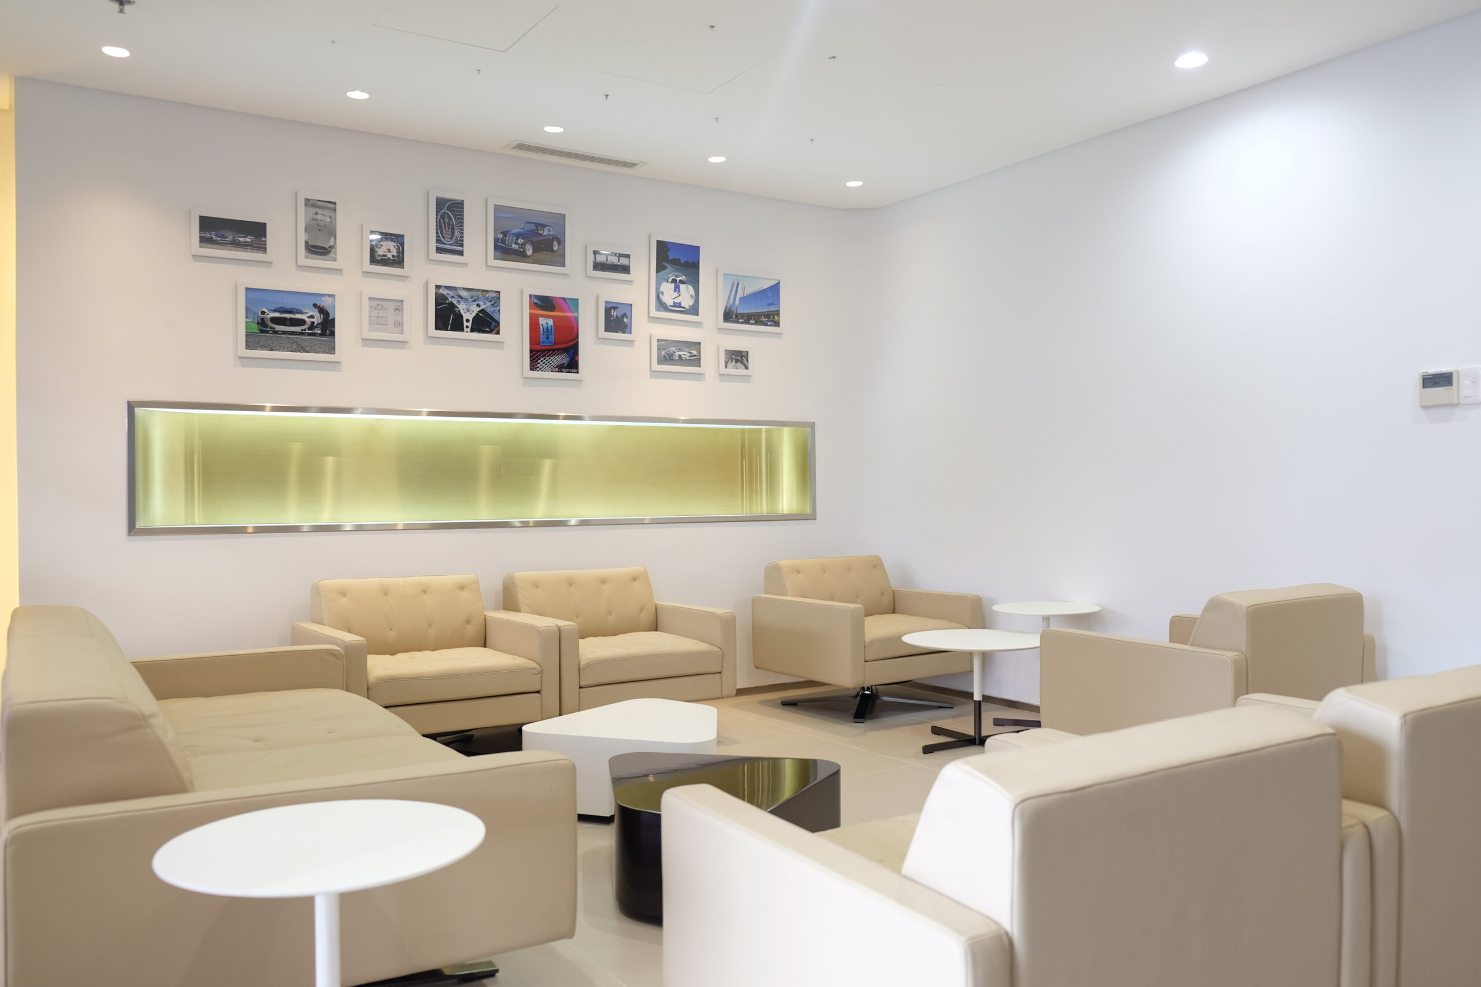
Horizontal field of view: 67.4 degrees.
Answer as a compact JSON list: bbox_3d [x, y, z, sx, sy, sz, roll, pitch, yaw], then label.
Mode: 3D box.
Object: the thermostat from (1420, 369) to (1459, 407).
[{"bbox_3d":[2.530,-0.378,4.016,0.020,0.120,0.120,-1,0,-32],"label":"thermostat"}]

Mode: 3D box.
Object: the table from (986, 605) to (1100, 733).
[{"bbox_3d":[1.463,0.836,5.309,0.498,0.574,0.498,0,0,0],"label":"table"}]

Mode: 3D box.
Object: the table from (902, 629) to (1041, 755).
[{"bbox_3d":[1.060,0.889,4.959,0.662,0.478,0.662,-1,0,-32],"label":"table"}]

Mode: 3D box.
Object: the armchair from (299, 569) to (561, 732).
[{"bbox_3d":[-1.356,0.767,4.762,0.880,0.764,0.806,-1,0,-35],"label":"armchair"}]

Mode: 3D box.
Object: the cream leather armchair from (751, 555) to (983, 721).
[{"bbox_3d":[0.665,0.744,5.857,0.880,0.764,0.806,-1,0,-34],"label":"cream leather armchair"}]

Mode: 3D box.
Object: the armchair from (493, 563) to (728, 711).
[{"bbox_3d":[-0.610,0.758,5.221,0.880,0.764,0.806,-1,0,-34],"label":"armchair"}]

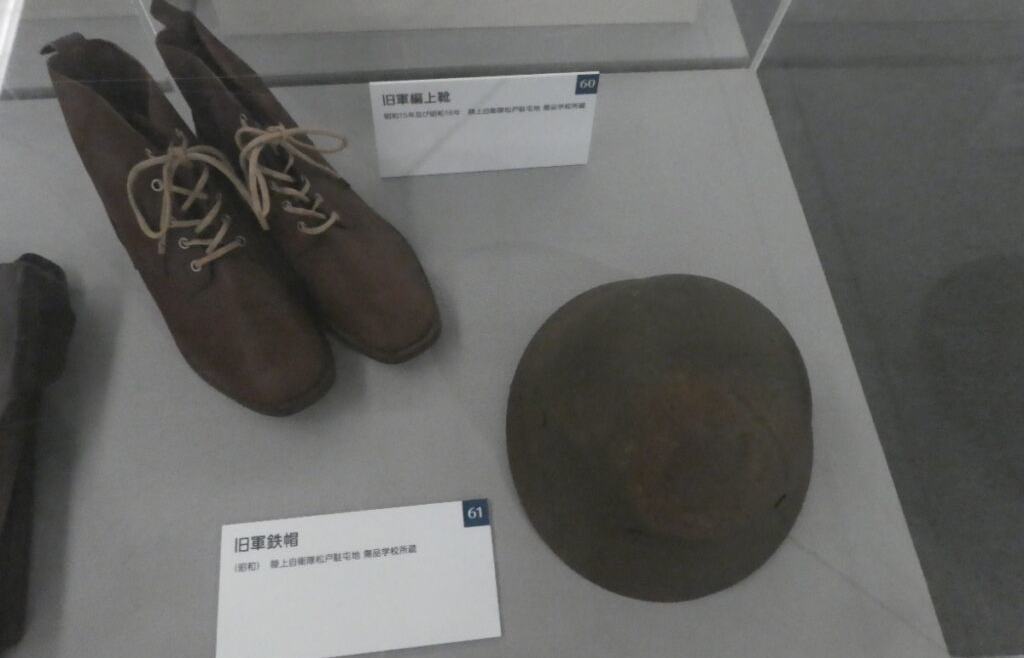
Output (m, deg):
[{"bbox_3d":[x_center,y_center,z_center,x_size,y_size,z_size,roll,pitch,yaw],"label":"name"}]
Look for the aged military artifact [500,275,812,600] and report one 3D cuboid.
[{"bbox_3d":[0.125,0.053,0.532,0.253,0.147,0.280,19,65,6],"label":"aged military artifact"}]

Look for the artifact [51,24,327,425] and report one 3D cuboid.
[{"bbox_3d":[-0.258,-0.068,0.558,0.104,0.165,0.288,-34,71,-17],"label":"artifact"}]

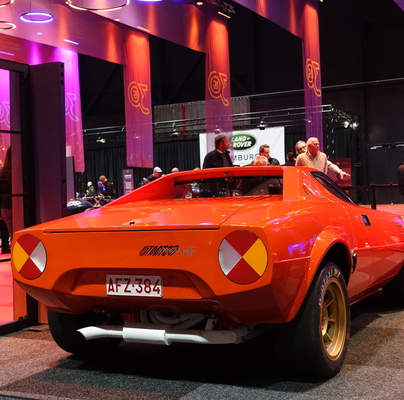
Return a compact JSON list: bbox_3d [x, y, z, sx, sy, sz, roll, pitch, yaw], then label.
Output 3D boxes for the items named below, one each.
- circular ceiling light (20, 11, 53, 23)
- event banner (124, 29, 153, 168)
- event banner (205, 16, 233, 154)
[{"bbox_3d":[-4.439,-4.904,17.913,0.860,0.060,0.860,-3,1,0],"label":"circular ceiling light"},{"bbox_3d":[-2.369,-3.817,25.068,0.040,5.208,1.800,-2,1,29],"label":"event banner"},{"bbox_3d":[0.563,-3.901,23.470,0.040,5.208,1.800,-2,1,29],"label":"event banner"}]

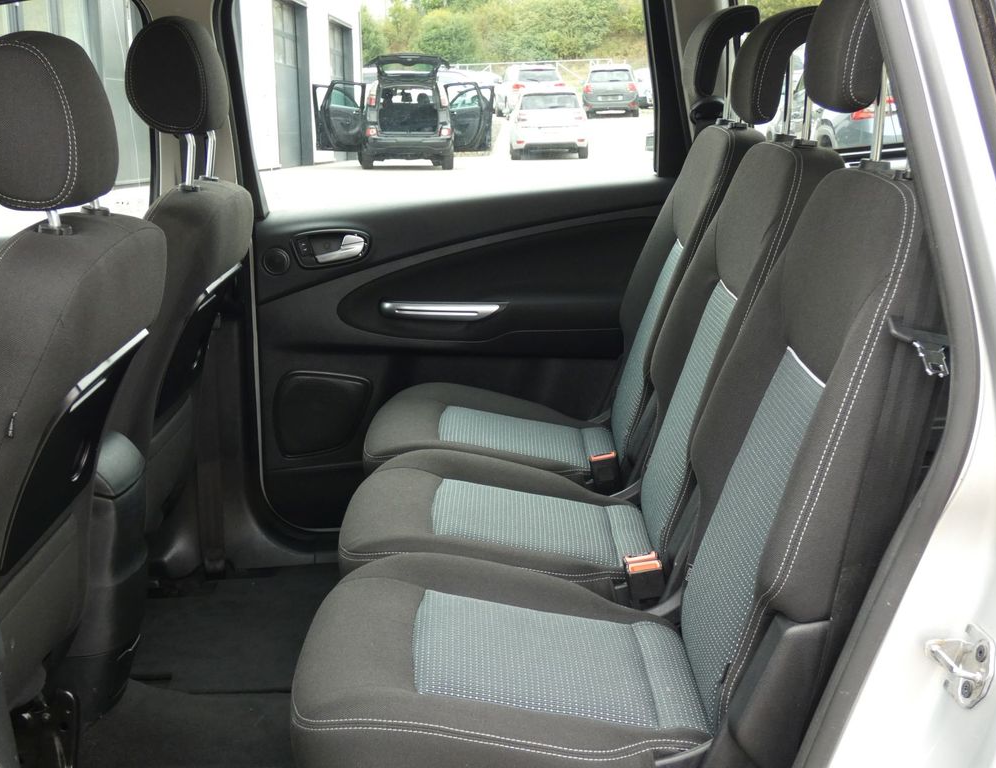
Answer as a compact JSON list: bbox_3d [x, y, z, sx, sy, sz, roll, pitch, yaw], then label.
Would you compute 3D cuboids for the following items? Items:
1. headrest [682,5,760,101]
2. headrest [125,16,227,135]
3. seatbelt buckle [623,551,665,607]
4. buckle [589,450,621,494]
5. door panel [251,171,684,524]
[{"bbox_3d":[0.391,-0.595,2.269,0.125,0.175,0.250,-1,15,-1],"label":"headrest"},{"bbox_3d":[-0.534,-0.527,2.175,0.132,0.195,0.255,-1,15,-1],"label":"headrest"},{"bbox_3d":[0.209,0.278,1.803,0.048,0.080,0.030,-13,27,2],"label":"seatbelt buckle"},{"bbox_3d":[0.192,0.159,2.247,0.048,0.075,0.028,-10,20,2],"label":"buckle"},{"bbox_3d":[-0.058,-0.049,2.649,0.880,0.720,0.120,-1,15,-1],"label":"door panel"}]

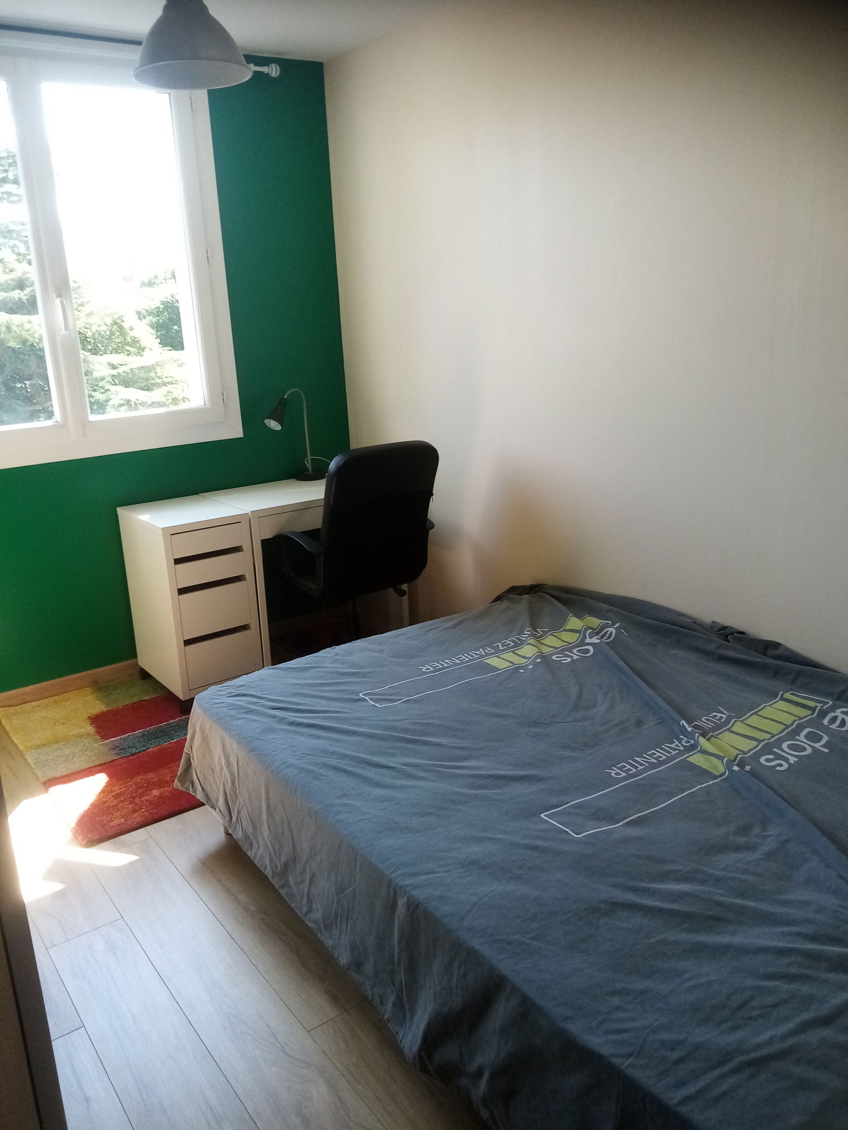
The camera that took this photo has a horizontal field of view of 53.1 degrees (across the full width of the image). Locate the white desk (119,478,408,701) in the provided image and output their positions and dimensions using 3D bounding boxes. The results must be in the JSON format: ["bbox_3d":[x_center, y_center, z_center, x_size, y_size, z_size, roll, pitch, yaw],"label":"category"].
[{"bbox_3d":[-0.667,0.068,3.733,1.095,0.755,0.493,-15,20,-36],"label":"white desk"}]

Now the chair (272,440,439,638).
[{"bbox_3d":[-0.306,-0.004,3.457,0.580,1.010,0.600,-15,20,-36],"label":"chair"}]

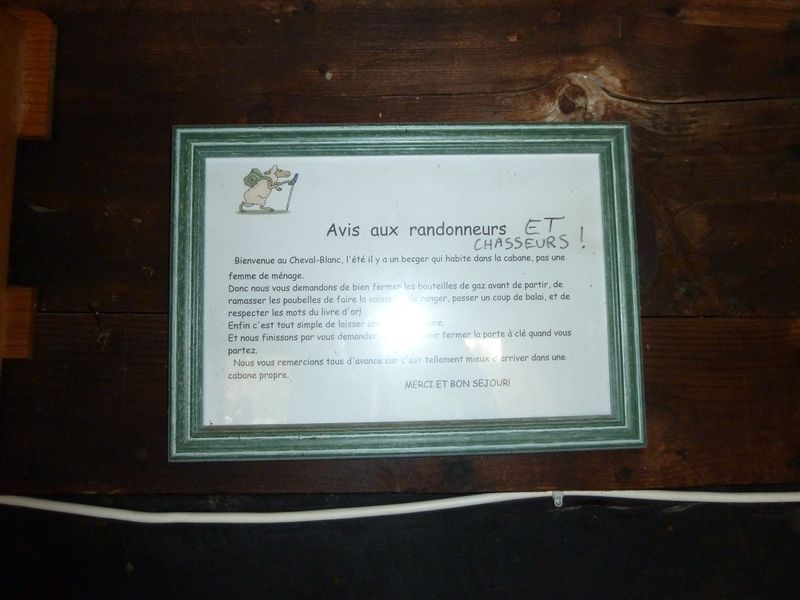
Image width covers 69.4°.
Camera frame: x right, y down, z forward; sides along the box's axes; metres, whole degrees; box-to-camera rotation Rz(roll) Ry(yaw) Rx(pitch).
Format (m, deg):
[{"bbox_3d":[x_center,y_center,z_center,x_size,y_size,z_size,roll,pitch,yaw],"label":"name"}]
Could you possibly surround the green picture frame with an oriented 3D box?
[{"bbox_3d":[0.006,-0.010,0.419,0.338,0.240,0.020,-1,-4,-2],"label":"green picture frame"}]

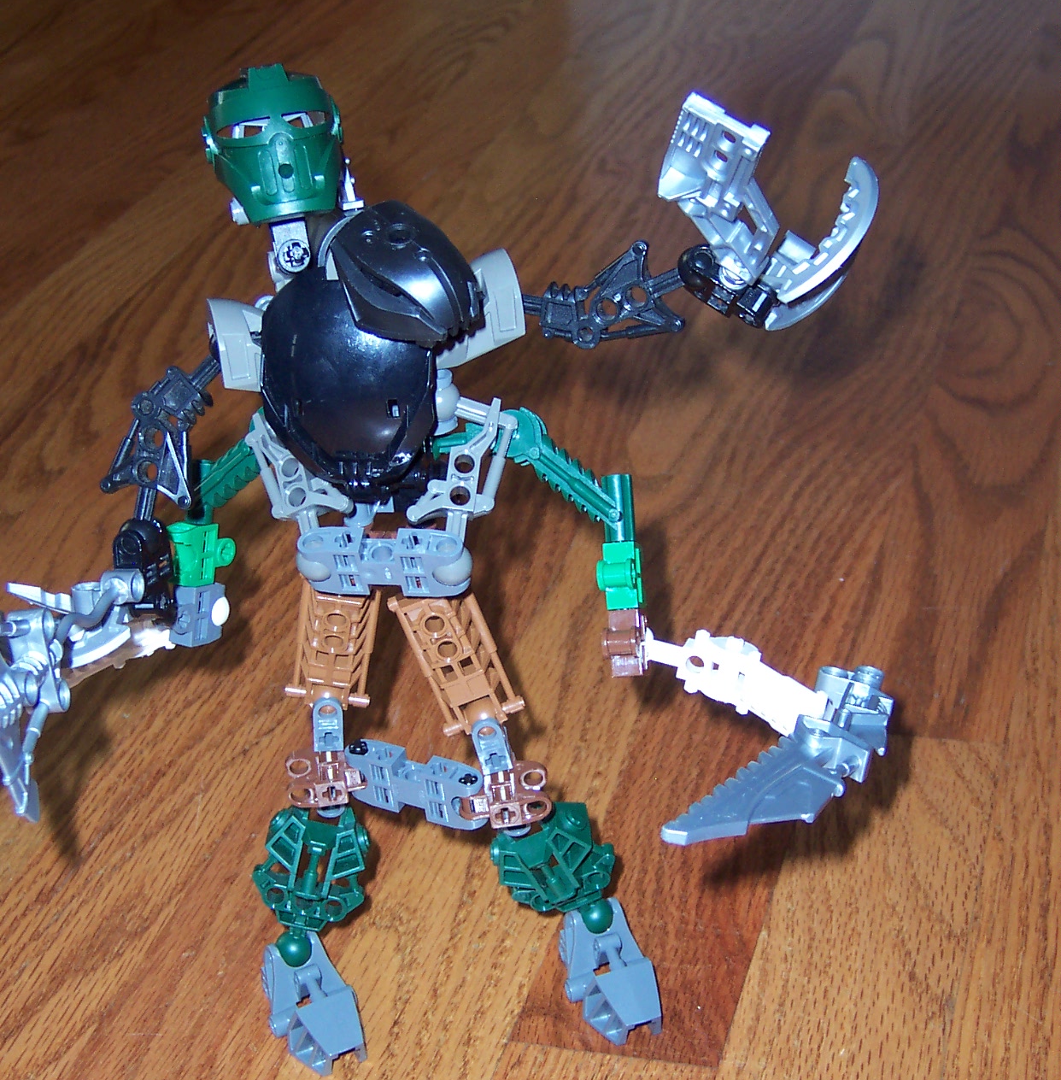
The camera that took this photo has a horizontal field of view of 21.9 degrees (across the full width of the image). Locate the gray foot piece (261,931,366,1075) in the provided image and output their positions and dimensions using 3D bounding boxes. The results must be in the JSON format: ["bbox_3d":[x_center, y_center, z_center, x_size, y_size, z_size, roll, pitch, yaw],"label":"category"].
[{"bbox_3d":[-0.057,0.122,0.726,0.025,0.025,0.036,-15,28,-26],"label":"gray foot piece"}]

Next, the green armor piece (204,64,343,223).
[{"bbox_3d":[-0.057,-0.088,0.608,0.031,0.034,0.022,-13,21,-9],"label":"green armor piece"}]

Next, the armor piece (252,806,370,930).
[{"bbox_3d":[-0.058,0.086,0.726,0.030,0.033,0.020,12,13,-10],"label":"armor piece"}]

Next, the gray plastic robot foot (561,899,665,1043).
[{"bbox_3d":[0.023,0.115,0.734,0.025,0.025,0.036,-12,27,-20],"label":"gray plastic robot foot"}]

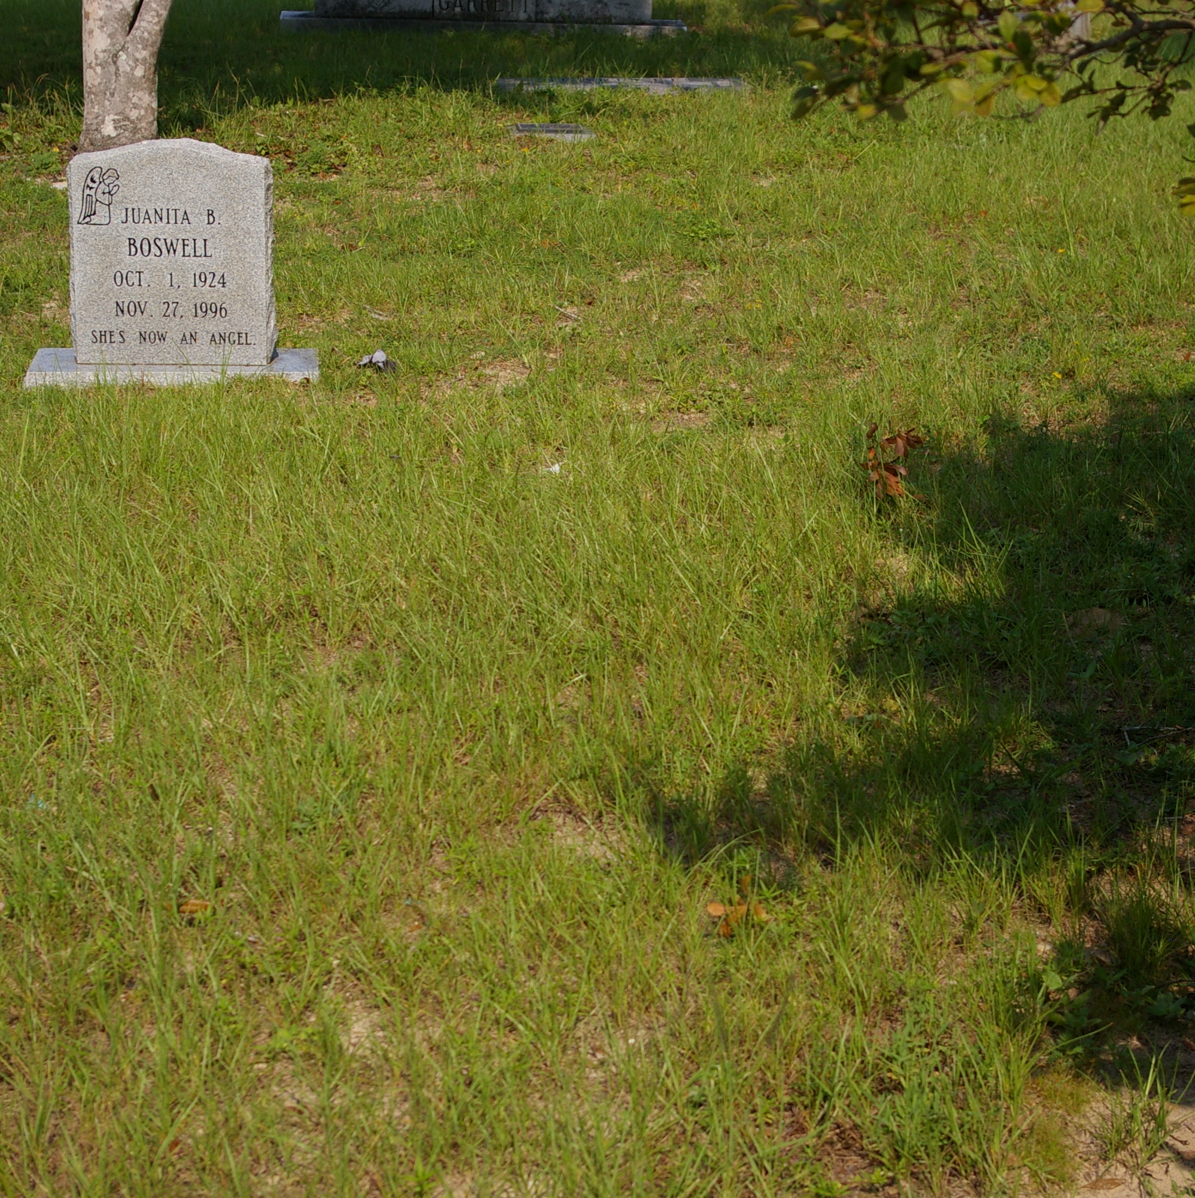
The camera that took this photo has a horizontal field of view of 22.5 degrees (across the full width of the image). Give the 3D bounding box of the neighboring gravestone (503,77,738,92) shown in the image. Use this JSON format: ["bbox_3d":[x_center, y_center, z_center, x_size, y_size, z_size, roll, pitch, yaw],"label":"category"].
[{"bbox_3d":[0.131,-2.154,12.813,1.070,0.080,0.400,0,19,-5],"label":"neighboring gravestone"}]

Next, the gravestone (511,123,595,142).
[{"bbox_3d":[-0.183,-1.773,11.613,0.325,0.080,0.240,0,19,-5],"label":"gravestone"}]

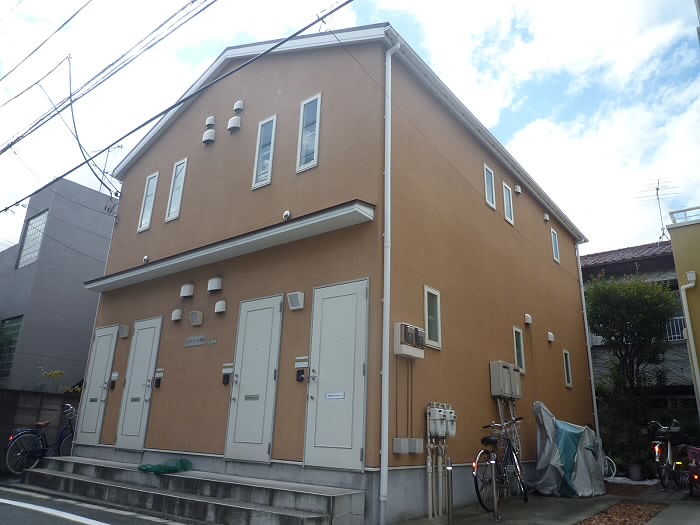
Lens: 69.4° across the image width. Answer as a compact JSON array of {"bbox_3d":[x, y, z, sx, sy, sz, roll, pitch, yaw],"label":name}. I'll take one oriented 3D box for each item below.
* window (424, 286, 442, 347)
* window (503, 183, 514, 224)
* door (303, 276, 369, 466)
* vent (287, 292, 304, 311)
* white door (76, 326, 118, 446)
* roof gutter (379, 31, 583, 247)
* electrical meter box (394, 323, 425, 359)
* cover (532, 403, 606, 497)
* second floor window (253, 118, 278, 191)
[{"bbox_3d":[1.036,0.683,6.233,0.090,0.752,0.391,-12,-23,36],"label":"window"},{"bbox_3d":[2.928,-1.083,9.323,0.080,0.745,0.371,-12,-23,36],"label":"window"},{"bbox_3d":[-0.149,1.221,5.660,0.834,2.042,0.090,-12,-23,36],"label":"door"},{"bbox_3d":[-0.671,0.488,6.275,0.185,0.200,0.100,-12,-23,36],"label":"vent"},{"bbox_3d":[-4.436,2.135,8.886,0.831,2.031,0.080,-12,-23,36],"label":"white door"},{"bbox_3d":[3.292,-1.671,9.683,0.130,0.130,9.150,-12,-23,36],"label":"roof gutter"},{"bbox_3d":[0.684,0.898,5.707,0.100,0.344,0.505,-12,-23,36],"label":"electrical meter box"},{"bbox_3d":[3.337,2.875,7.838,0.850,1.270,1.500,-12,-23,36],"label":"cover"},{"bbox_3d":[-1.284,-1.666,7.622,0.389,1.174,0.080,-12,-23,36],"label":"second floor window"}]

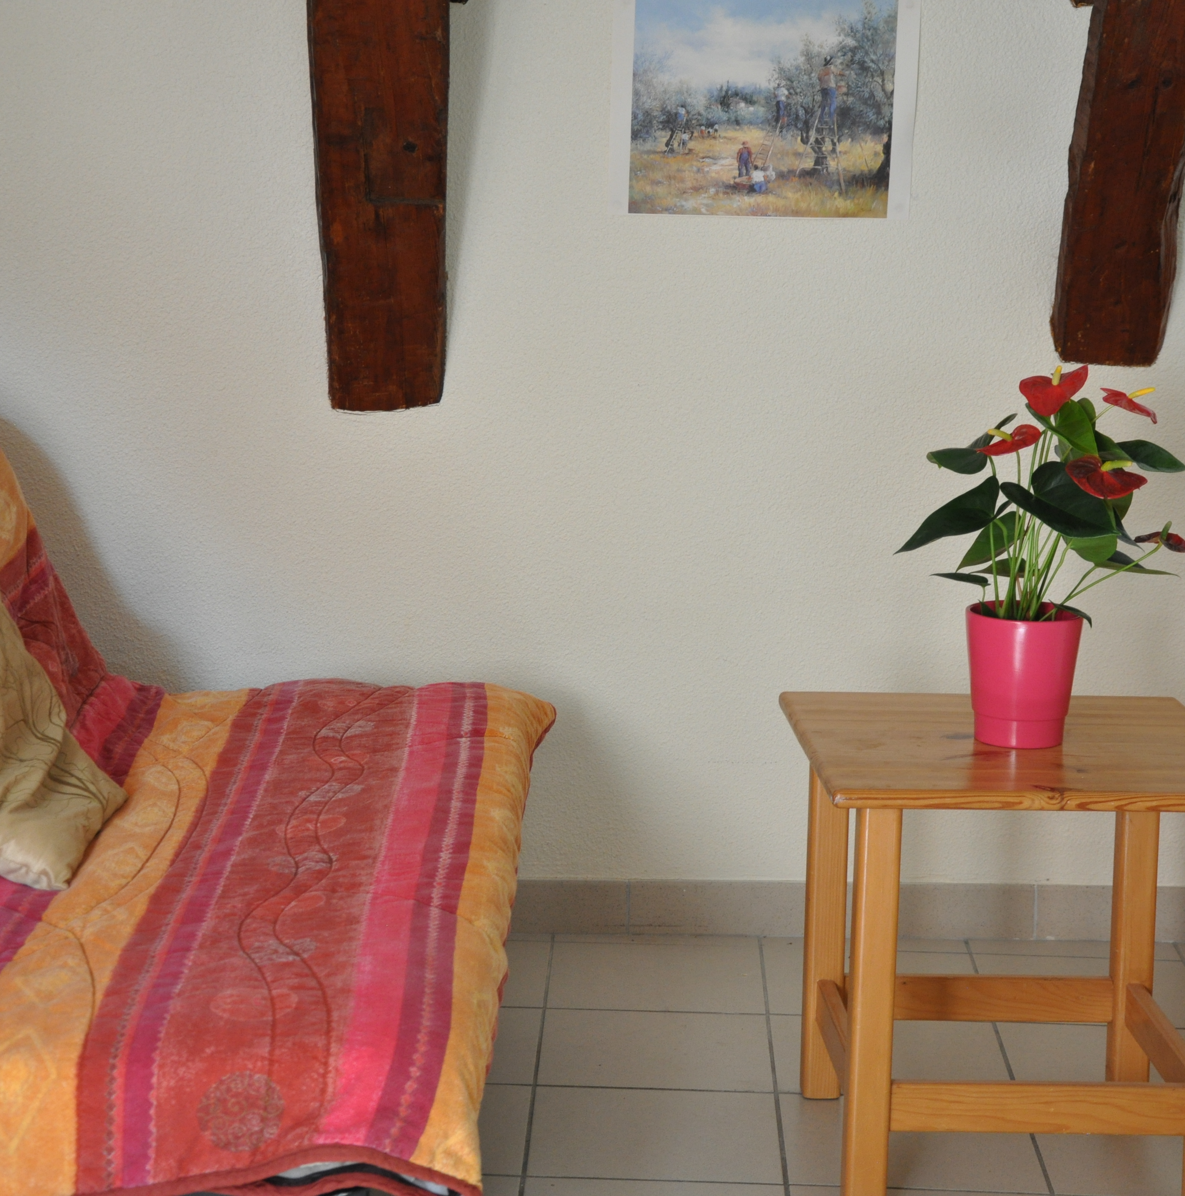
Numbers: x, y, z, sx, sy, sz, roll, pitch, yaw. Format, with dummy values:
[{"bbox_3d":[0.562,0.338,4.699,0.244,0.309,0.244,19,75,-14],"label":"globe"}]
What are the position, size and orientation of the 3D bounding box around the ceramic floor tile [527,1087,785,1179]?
[{"bbox_3d":[0.076,0.648,3.777,0.299,0.010,0.299,2,11,1],"label":"ceramic floor tile"}]

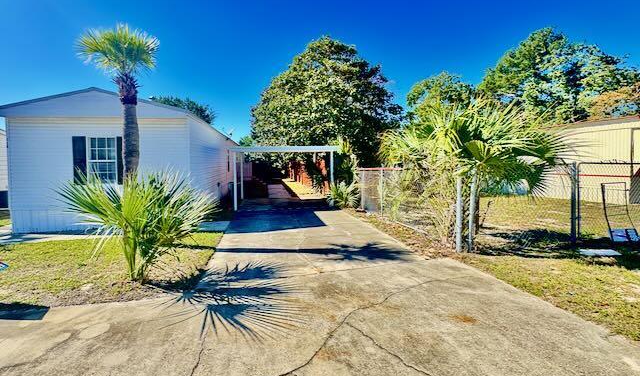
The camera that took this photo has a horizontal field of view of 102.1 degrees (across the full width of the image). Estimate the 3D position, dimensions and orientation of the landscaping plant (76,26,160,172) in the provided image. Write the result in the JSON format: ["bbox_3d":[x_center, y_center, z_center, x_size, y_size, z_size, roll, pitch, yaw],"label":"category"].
[{"bbox_3d":[-3.858,-0.926,5.121,1.450,4.260,1.450,0,5,0],"label":"landscaping plant"}]

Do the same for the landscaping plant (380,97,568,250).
[{"bbox_3d":[2.960,-0.356,5.386,3.350,3.000,3.100,0,5,0],"label":"landscaping plant"}]

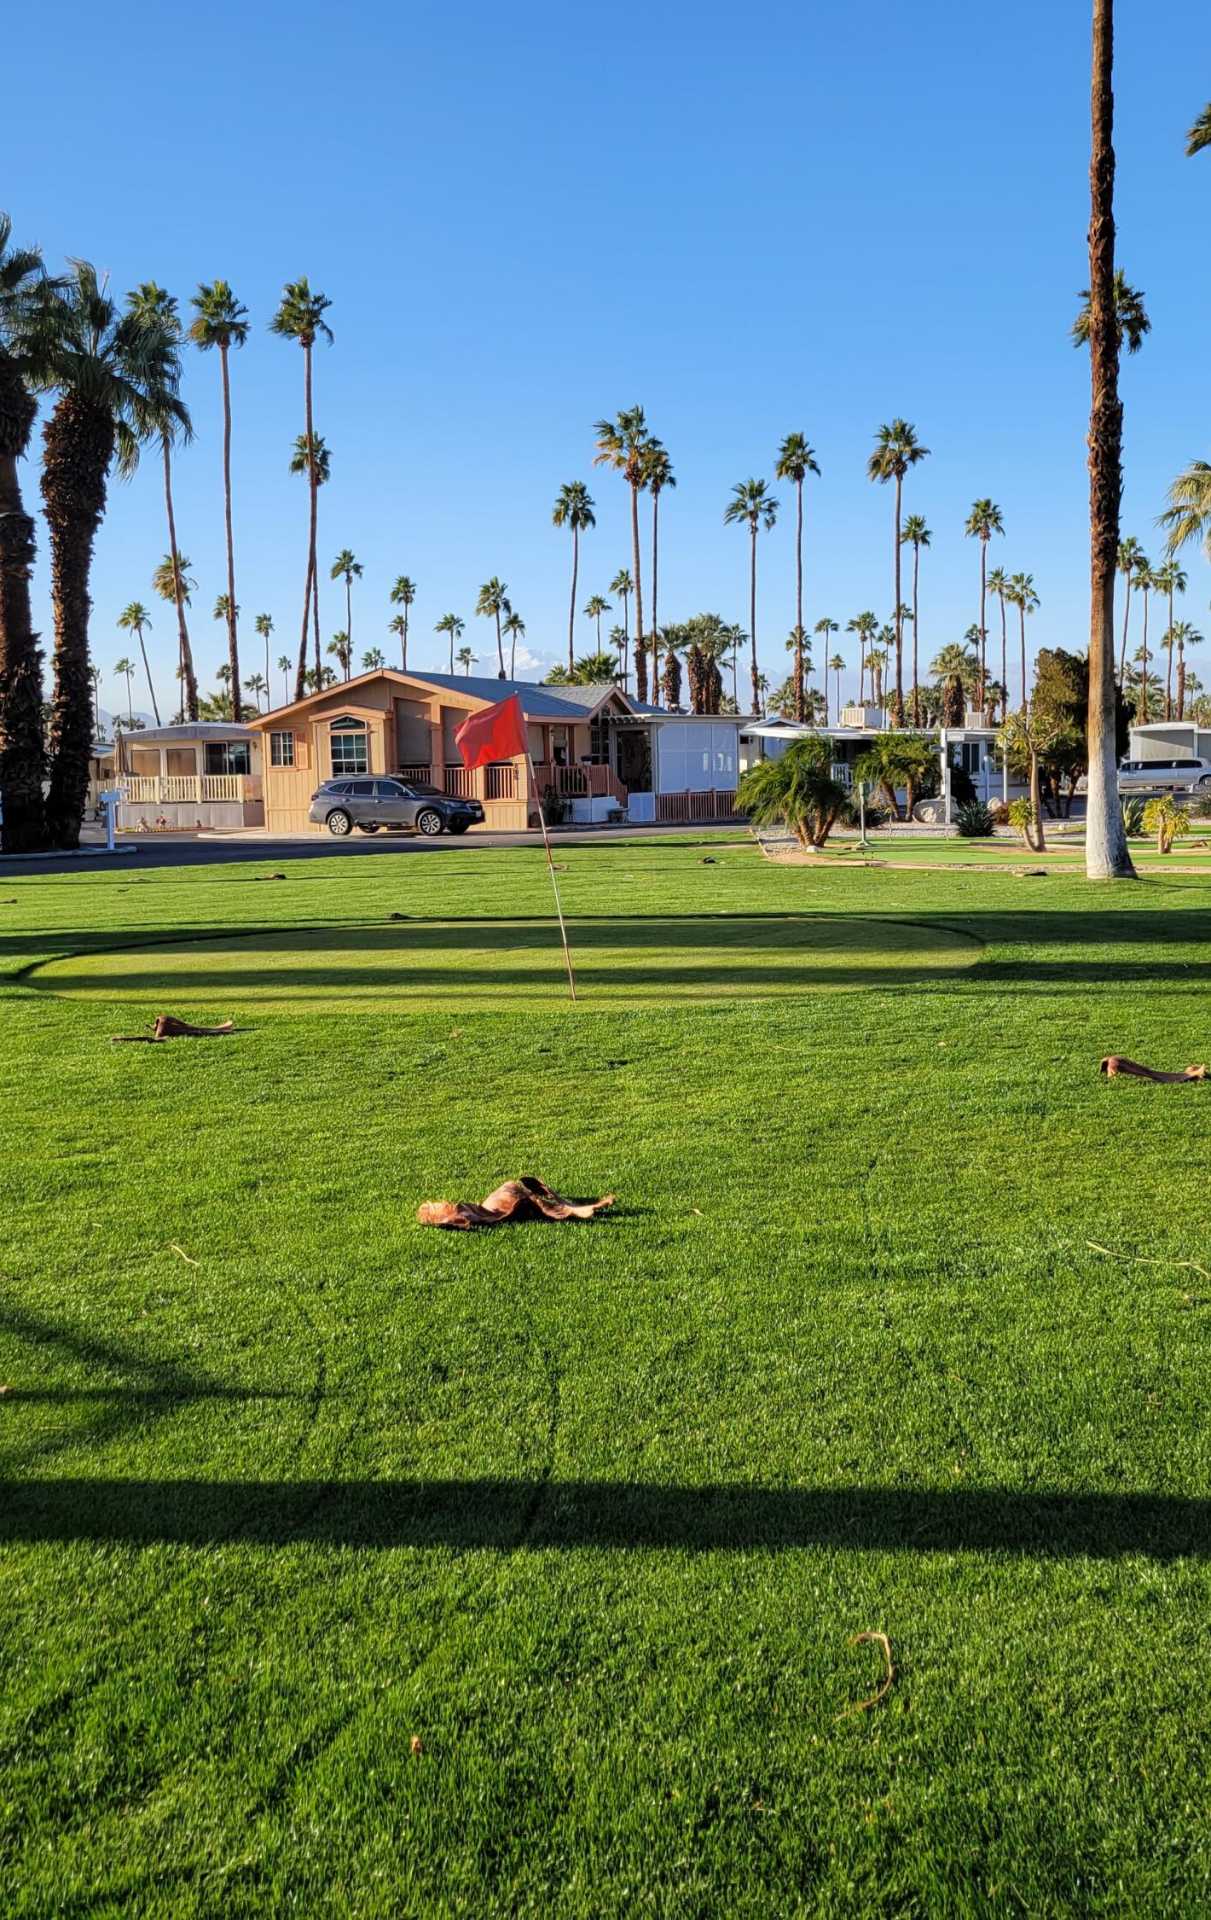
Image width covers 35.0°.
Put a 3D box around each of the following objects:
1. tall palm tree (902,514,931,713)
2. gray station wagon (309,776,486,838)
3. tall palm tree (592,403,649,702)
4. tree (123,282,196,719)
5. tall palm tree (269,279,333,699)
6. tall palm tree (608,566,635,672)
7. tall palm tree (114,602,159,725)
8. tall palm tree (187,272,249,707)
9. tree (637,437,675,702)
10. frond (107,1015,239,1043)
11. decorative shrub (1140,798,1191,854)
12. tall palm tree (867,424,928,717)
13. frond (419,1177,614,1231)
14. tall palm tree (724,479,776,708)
[{"bbox_3d":[24.132,-23.790,148.450,2.200,21.080,2.400,-1,5,9],"label":"tall palm tree"},{"bbox_3d":[-5.941,-4.368,54.400,4.860,1.680,1.870,1,6,19],"label":"gray station wagon"},{"bbox_3d":[0.780,-16.128,88.864,2.800,18.260,2.800,-1,5,0],"label":"tall palm tree"},{"bbox_3d":[-19.551,-17.870,84.678,3.200,23.217,3.200,-1,5,0],"label":"tree"},{"bbox_3d":[-13.099,-17.745,83.122,3.000,22.699,3.000,-2,6,-9],"label":"tall palm tree"},{"bbox_3d":[1.789,-26.692,181.022,2.700,20.676,2.700,-1,6,1],"label":"tall palm tree"},{"bbox_3d":[-42.900,-23.822,178.549,4.180,18.790,3.200,-3,6,-13],"label":"tall palm tree"},{"bbox_3d":[-18.257,-19.271,90.832,3.000,24.889,3.000,-2,6,-11],"label":"tall palm tree"},{"bbox_3d":[2.530,-16.785,95.833,2.300,18.175,2.300,-1,5,0],"label":"tree"},{"bbox_3d":[-2.668,0.410,11.837,0.760,0.130,0.280,-1,6,0],"label":"frond"},{"bbox_3d":[9.085,-2.178,31.144,0.810,0.920,0.800,0,6,16],"label":"decorative shrub"},{"bbox_3d":[15.523,-18.460,102.065,3.200,19.970,3.200,0,5,9],"label":"tall palm tree"},{"bbox_3d":[-0.331,0.870,6.997,0.700,0.140,0.270,-1,5,-3],"label":"frond"},{"bbox_3d":[7.332,-15.983,96.915,2.700,16.209,2.700,-1,5,0],"label":"tall palm tree"}]

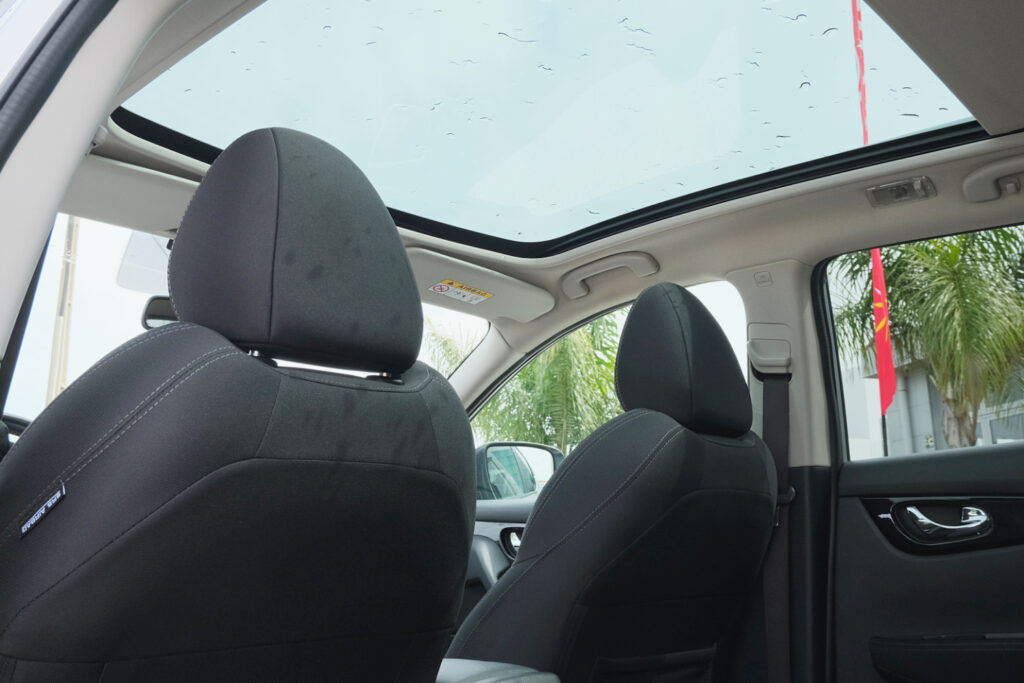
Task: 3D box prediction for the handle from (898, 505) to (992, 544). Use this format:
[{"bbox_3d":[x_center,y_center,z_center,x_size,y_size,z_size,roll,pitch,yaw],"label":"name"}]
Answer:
[{"bbox_3d":[0.670,0.284,1.498,0.127,0.062,0.035,-9,-14,39],"label":"handle"}]

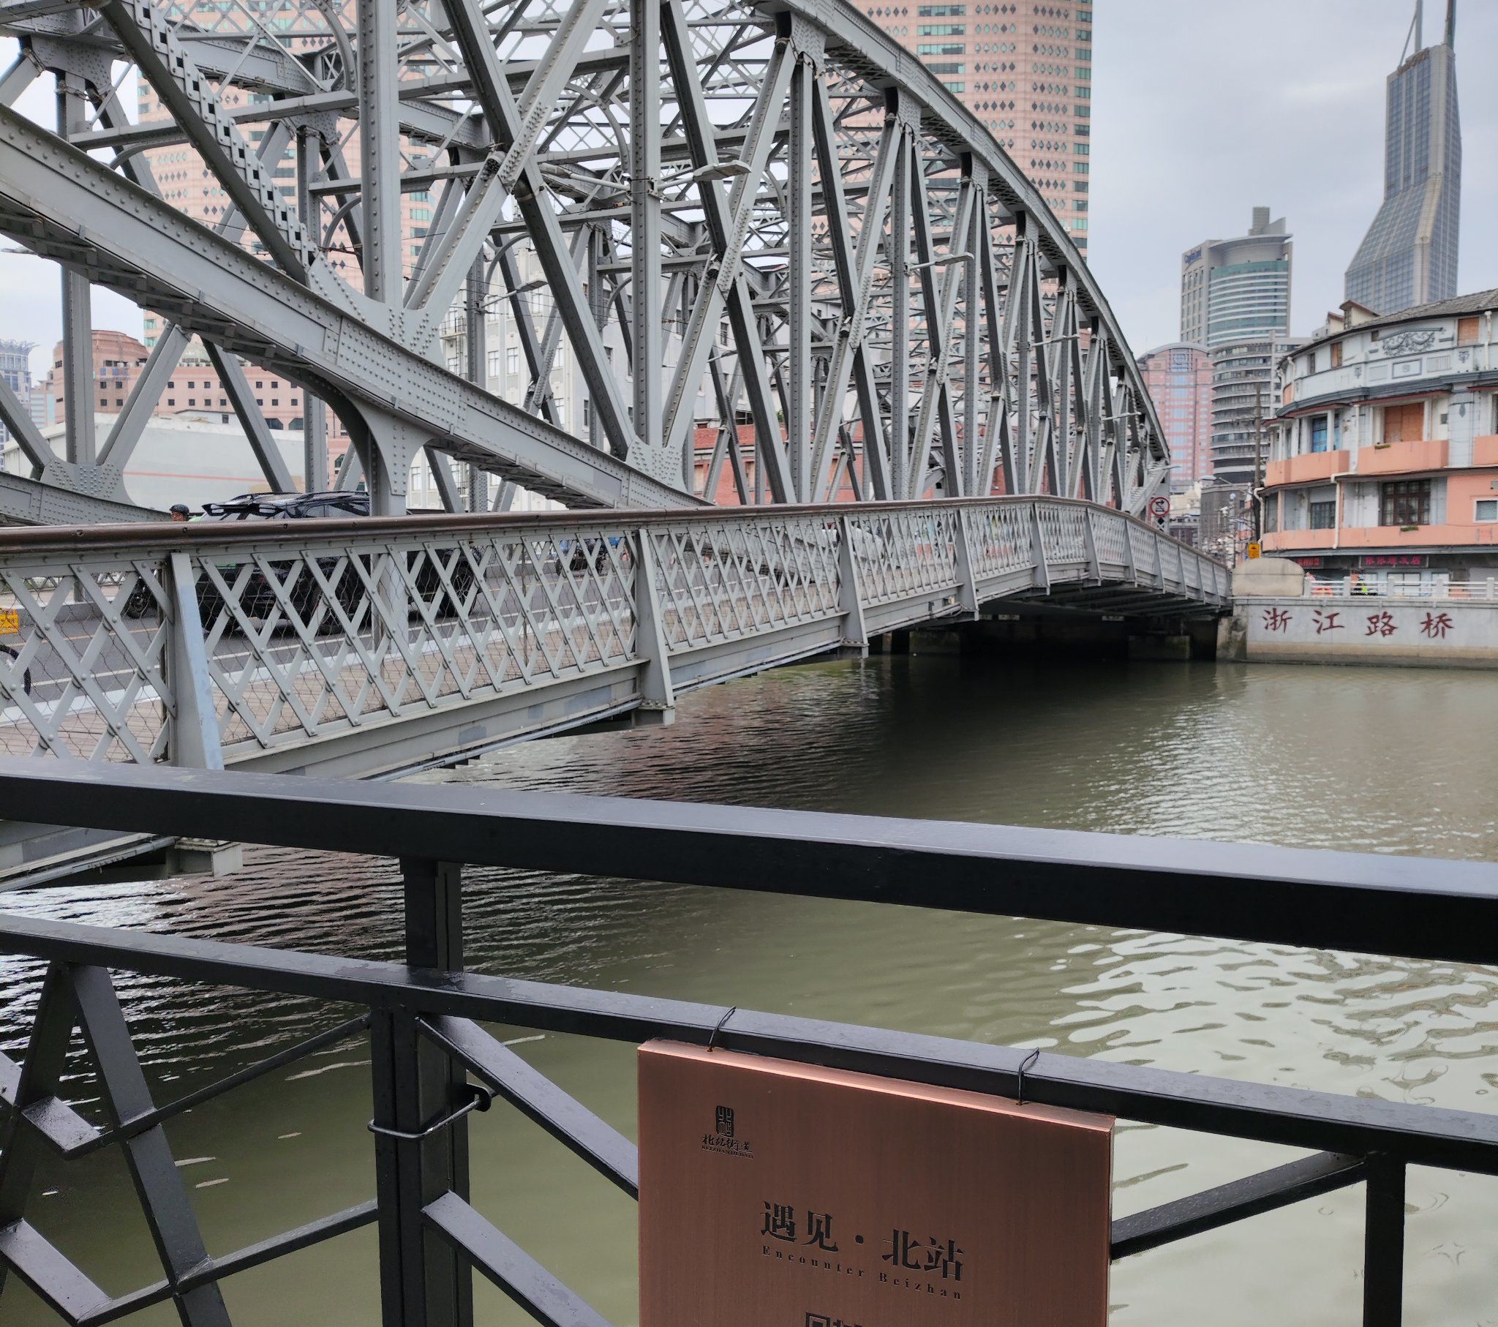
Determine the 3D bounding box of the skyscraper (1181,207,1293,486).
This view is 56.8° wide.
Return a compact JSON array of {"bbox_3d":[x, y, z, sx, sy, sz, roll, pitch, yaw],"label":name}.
[{"bbox_3d":[306.800,-175.700,879.100,48.000,222.000,54.000,0,4,-5],"label":"skyscraper"}]

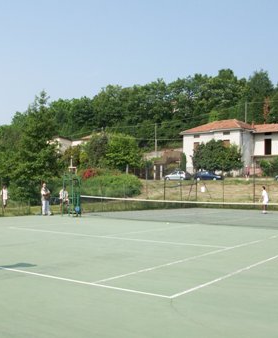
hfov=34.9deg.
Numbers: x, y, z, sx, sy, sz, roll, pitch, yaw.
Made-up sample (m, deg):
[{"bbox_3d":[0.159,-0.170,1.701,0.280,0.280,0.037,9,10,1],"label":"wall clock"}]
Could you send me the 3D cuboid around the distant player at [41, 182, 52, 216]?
[{"bbox_3d":[-4.853,1.600,23.200,0.400,1.720,0.520,-1,-3,37],"label":"distant player"}]

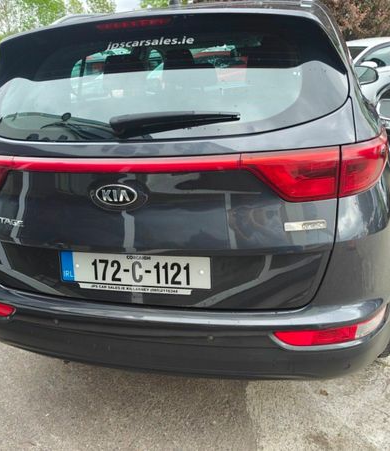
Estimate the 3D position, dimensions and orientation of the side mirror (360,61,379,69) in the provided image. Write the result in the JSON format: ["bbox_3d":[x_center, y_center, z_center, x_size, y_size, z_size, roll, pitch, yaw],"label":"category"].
[{"bbox_3d":[3.225,-2.965,7.715,0.140,0.160,0.240,-12,24,-17],"label":"side mirror"}]

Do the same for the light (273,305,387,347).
[{"bbox_3d":[0.450,0.321,1.364,0.380,0.110,0.170,-3,23,5],"label":"light"}]

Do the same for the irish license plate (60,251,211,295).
[{"bbox_3d":[-0.203,0.149,1.368,0.520,0.116,0.015,1,16,14],"label":"irish license plate"}]

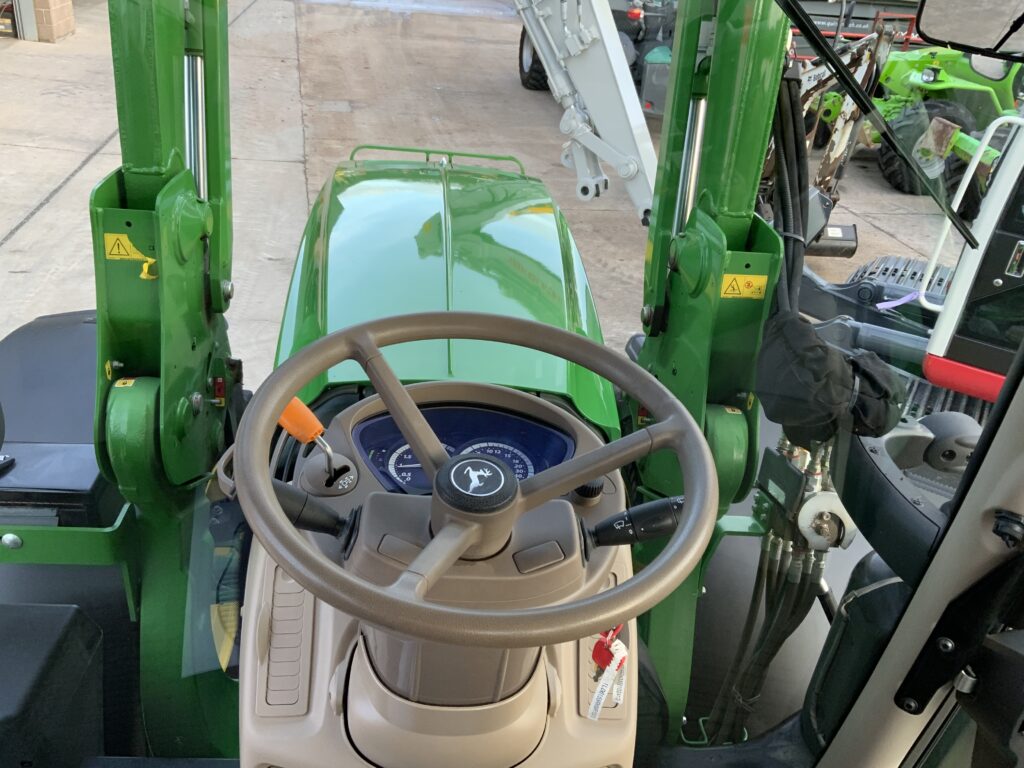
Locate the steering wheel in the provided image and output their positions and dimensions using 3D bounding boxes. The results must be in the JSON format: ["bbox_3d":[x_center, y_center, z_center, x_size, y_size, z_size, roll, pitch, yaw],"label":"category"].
[{"bbox_3d":[-0.030,0.087,0.765,0.410,0.112,0.410,10,36,2],"label":"steering wheel"}]

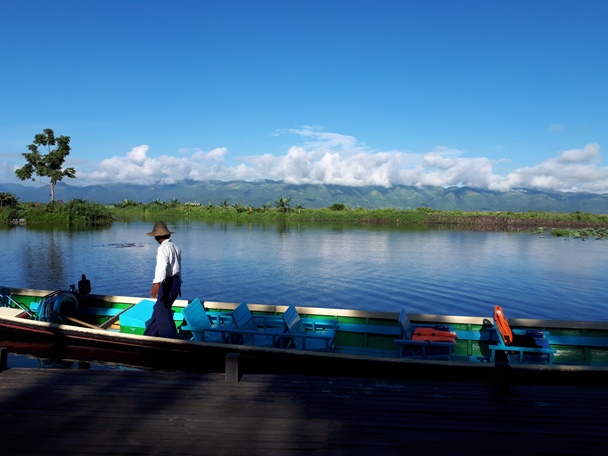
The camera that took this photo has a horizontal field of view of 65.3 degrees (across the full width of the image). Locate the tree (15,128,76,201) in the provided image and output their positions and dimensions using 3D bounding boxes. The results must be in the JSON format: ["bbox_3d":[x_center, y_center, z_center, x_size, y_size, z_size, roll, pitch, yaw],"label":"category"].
[{"bbox_3d":[-25.900,-5.950,47.500,5.600,8.000,5.300,-1,3,-28],"label":"tree"}]

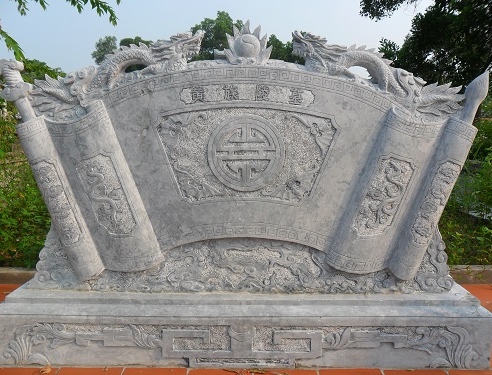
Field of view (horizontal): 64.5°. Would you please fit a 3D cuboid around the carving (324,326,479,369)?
[{"bbox_3d":[0.951,0.977,2.399,0.938,0.271,0.050,0,6,0],"label":"carving"}]

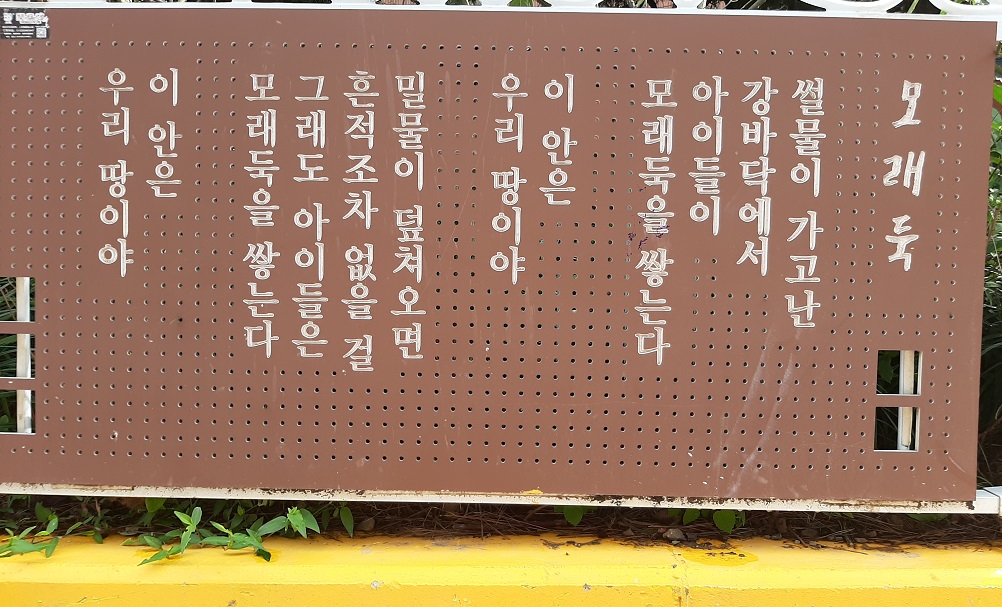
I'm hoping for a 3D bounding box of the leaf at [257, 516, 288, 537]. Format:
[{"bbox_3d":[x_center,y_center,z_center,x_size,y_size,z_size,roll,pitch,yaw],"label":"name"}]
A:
[{"bbox_3d":[-0.407,0.397,1.340,0.057,0.036,0.030,1,2,0],"label":"leaf"}]

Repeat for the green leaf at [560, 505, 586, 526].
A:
[{"bbox_3d":[0.140,0.403,1.450,0.038,0.054,0.016,1,2,0],"label":"green leaf"}]

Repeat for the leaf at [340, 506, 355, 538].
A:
[{"bbox_3d":[-0.284,0.404,1.390,0.026,0.061,0.016,1,2,0],"label":"leaf"}]

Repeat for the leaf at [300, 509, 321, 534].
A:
[{"bbox_3d":[-0.342,0.391,1.350,0.036,0.047,0.018,1,2,0],"label":"leaf"}]

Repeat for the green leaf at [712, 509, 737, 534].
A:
[{"bbox_3d":[0.432,0.419,1.450,0.044,0.052,0.018,1,2,0],"label":"green leaf"}]

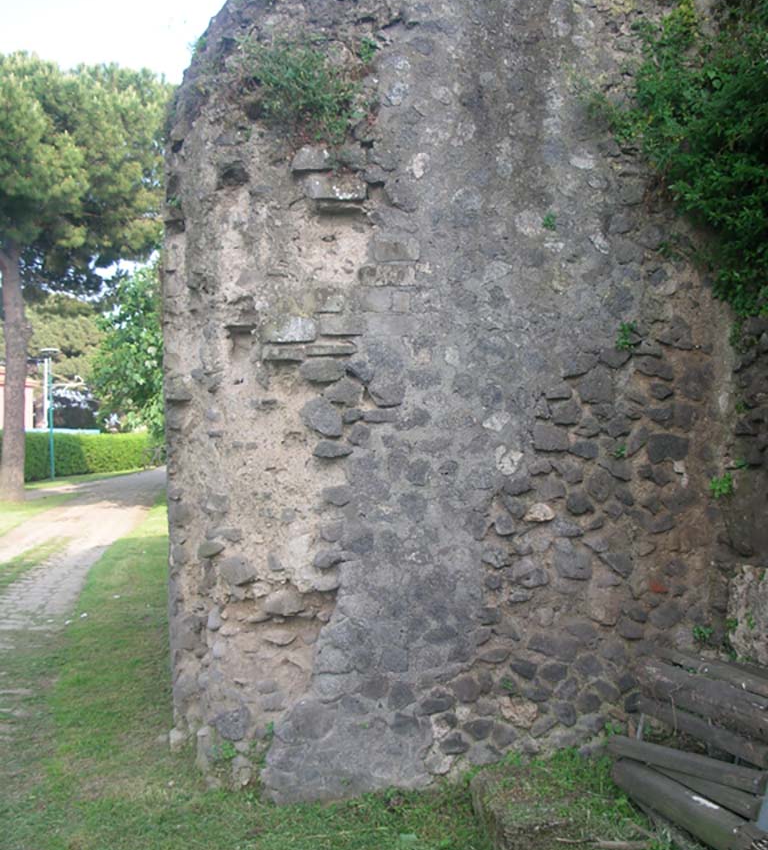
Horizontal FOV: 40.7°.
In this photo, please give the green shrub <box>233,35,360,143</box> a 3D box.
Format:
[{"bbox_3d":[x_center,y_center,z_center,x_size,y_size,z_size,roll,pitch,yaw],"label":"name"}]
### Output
[{"bbox_3d":[-0.406,-1.555,4.800,0.590,0.510,0.360,-1,0,9],"label":"green shrub"}]

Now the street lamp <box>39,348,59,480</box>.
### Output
[{"bbox_3d":[-11.290,-0.372,35.000,0.650,4.450,0.650,-1,0,-18],"label":"street lamp"}]

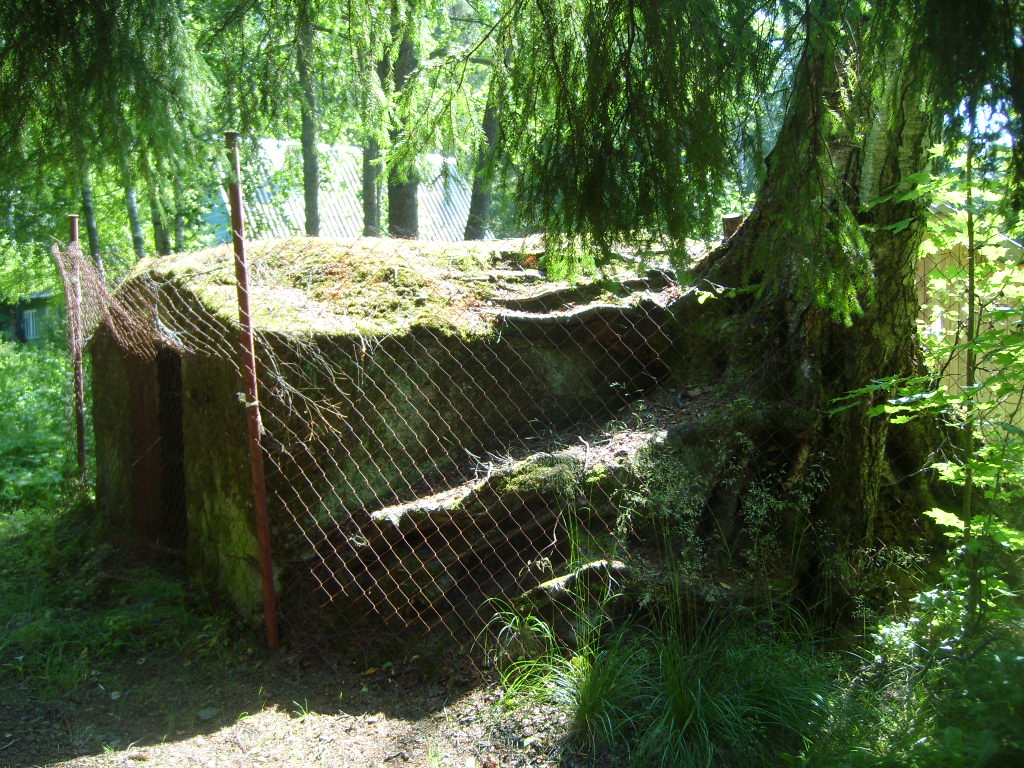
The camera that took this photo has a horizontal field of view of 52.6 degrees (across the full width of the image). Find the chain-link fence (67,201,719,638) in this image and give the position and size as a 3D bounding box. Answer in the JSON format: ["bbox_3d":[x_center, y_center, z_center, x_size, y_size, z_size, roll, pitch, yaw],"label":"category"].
[{"bbox_3d":[-0.930,0.158,4.196,3.552,1.650,0.581,3,6,32],"label":"chain-link fence"}]

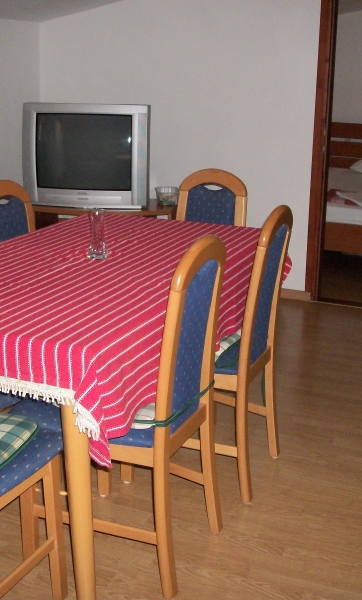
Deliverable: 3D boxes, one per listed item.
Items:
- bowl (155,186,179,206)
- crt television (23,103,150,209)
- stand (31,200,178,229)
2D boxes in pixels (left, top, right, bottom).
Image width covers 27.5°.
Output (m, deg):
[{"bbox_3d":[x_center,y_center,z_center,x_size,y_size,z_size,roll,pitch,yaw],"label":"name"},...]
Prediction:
[{"bbox_3d":[-0.082,-0.653,4.664,0.150,0.105,0.150,0,17,0],"label":"bowl"},{"bbox_3d":[-0.521,-0.925,4.669,0.789,0.621,0.500,4,17,11],"label":"crt television"},{"bbox_3d":[-0.462,-0.326,4.780,0.935,0.590,0.474,4,17,13],"label":"stand"}]

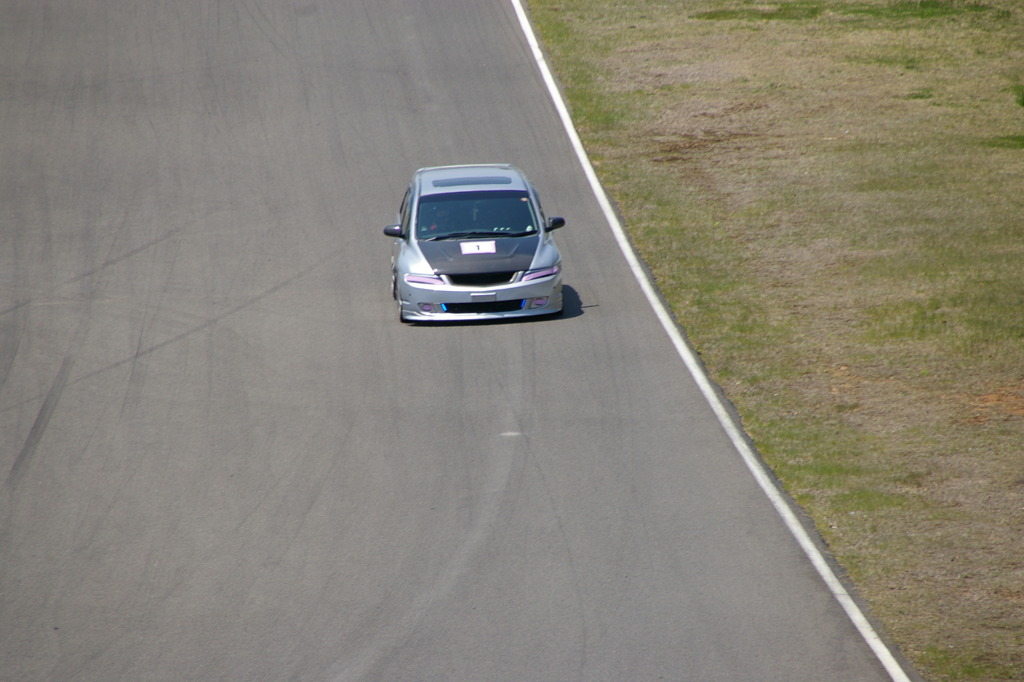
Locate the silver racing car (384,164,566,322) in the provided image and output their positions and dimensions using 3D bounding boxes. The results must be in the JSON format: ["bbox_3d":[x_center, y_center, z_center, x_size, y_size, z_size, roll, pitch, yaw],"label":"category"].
[{"bbox_3d":[-0.406,-1.055,117.000,1.830,1.430,4.720,-3,6,-2],"label":"silver racing car"}]

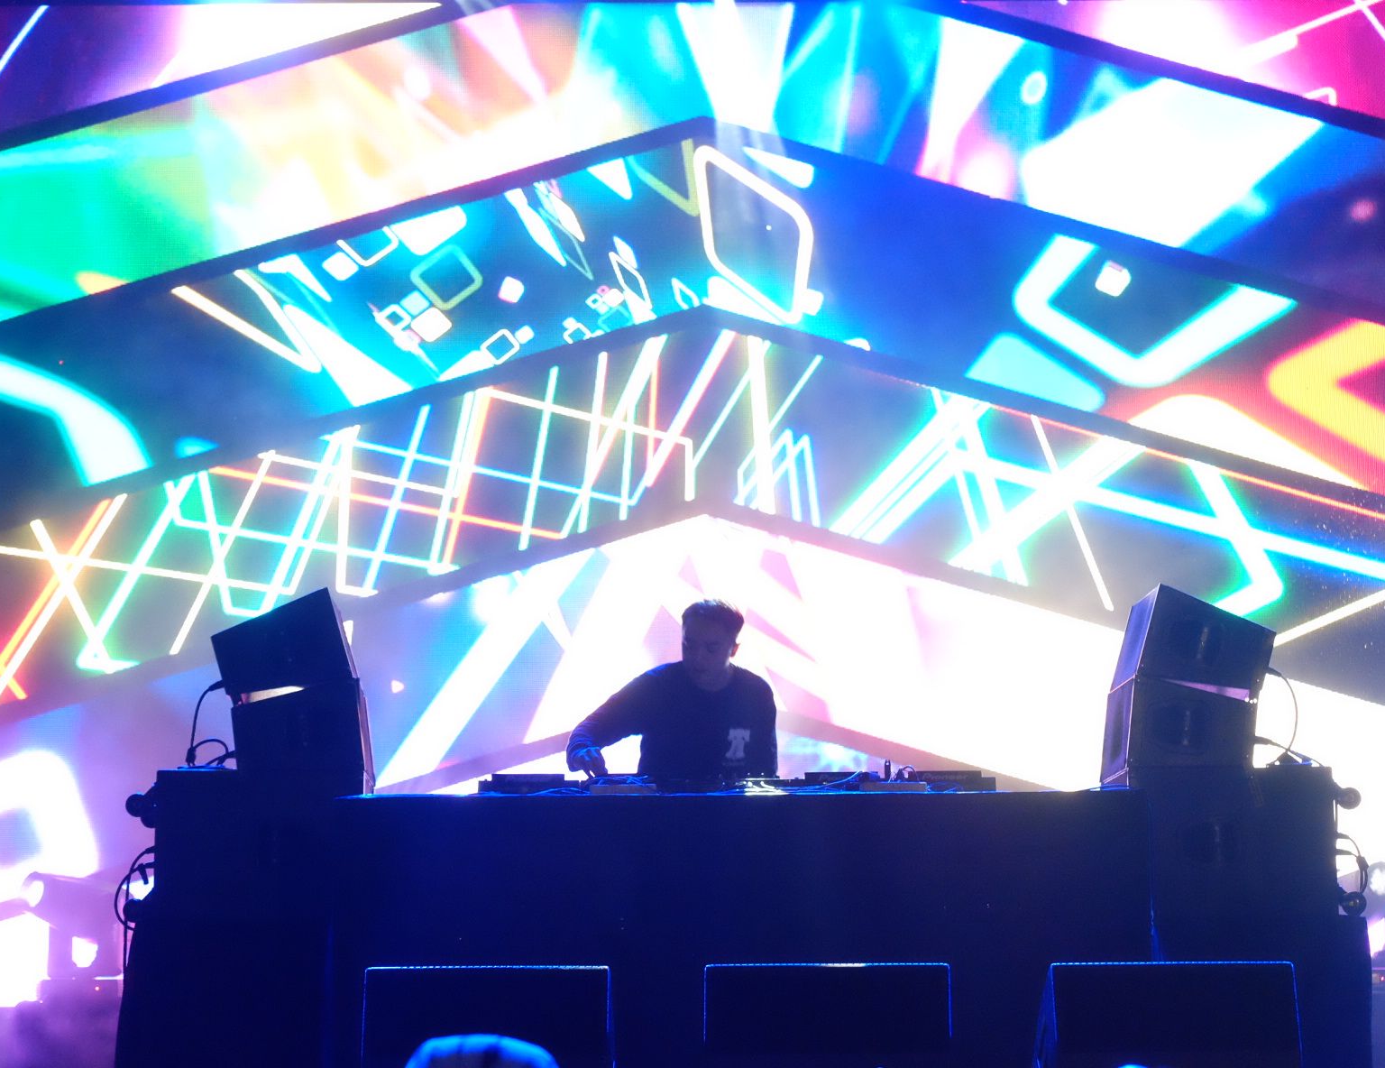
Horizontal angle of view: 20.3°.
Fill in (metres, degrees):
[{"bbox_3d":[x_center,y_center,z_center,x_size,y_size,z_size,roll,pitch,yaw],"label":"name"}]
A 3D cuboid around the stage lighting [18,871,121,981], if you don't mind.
[{"bbox_3d":[-2.440,1.563,15.200,0.400,0.490,0.360,8,-13,-41],"label":"stage lighting"}]

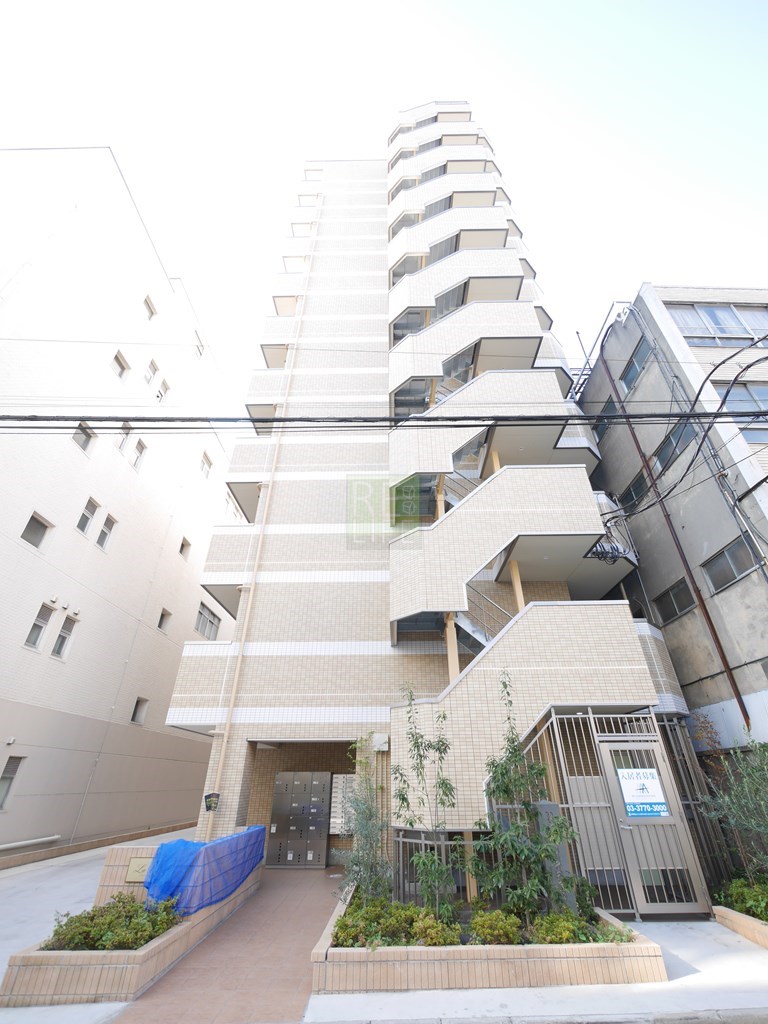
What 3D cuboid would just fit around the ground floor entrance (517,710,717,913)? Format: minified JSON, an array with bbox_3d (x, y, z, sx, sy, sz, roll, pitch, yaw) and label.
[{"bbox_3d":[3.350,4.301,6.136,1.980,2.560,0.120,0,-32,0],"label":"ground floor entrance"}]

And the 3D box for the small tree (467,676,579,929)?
[{"bbox_3d":[1.740,3.647,5.563,1.220,2.820,1.050,0,-32,0],"label":"small tree"}]

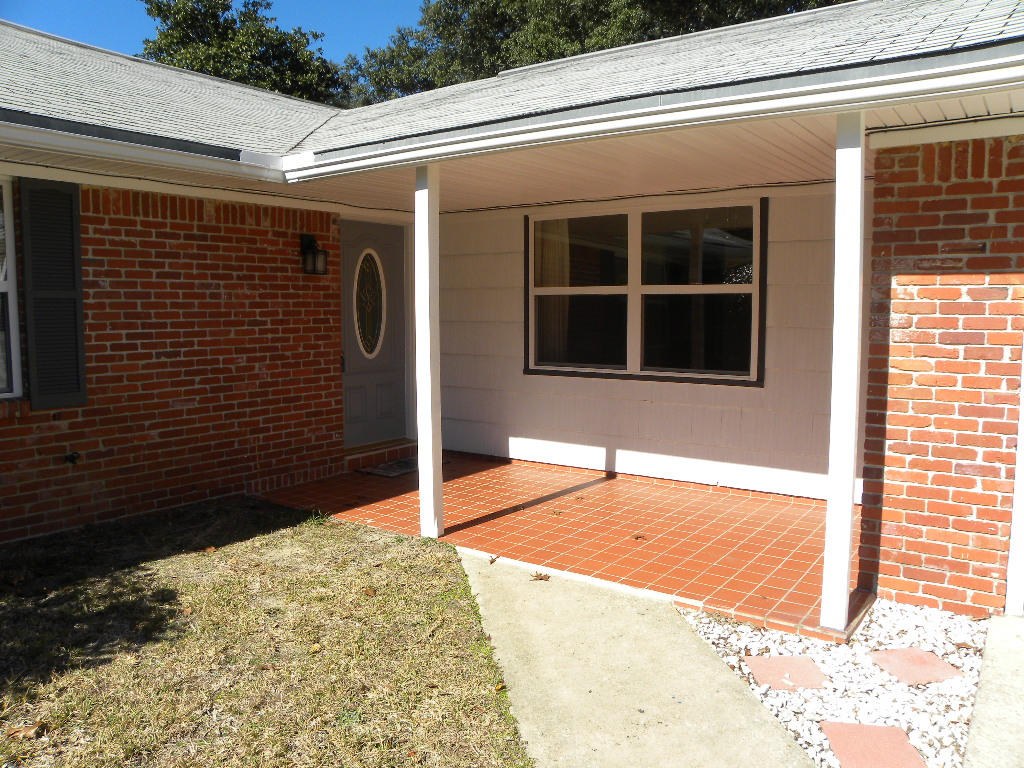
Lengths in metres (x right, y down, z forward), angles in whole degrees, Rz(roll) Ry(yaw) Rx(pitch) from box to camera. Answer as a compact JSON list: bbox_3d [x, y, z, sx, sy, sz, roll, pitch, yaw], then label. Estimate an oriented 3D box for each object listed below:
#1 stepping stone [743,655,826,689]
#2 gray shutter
[{"bbox_3d":[1.123,1.199,3.152,0.288,0.045,0.290,0,5,2],"label":"stepping stone"},{"bbox_3d":[-2.799,-0.543,4.717,0.035,1.376,0.313,4,6,36],"label":"gray shutter"}]

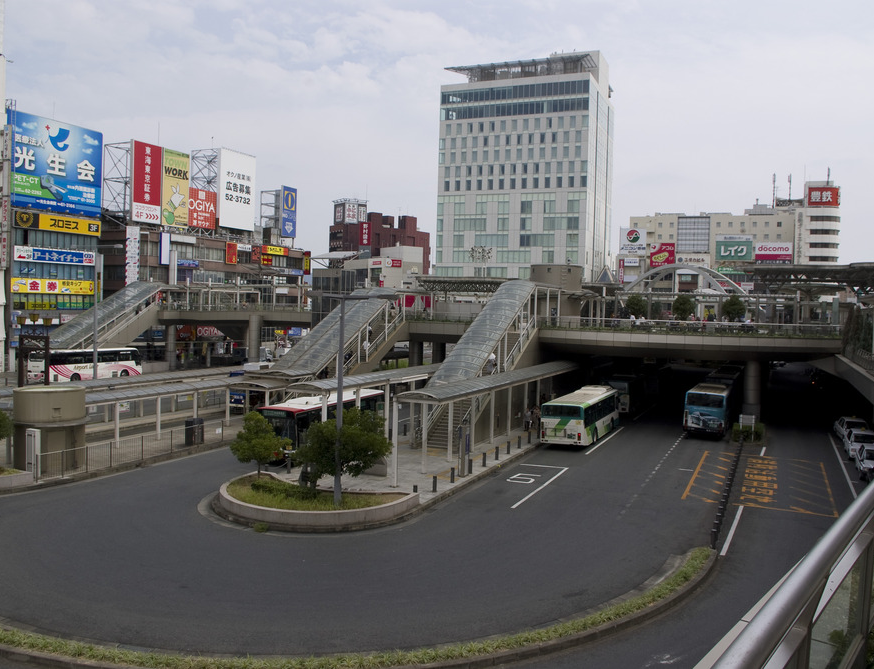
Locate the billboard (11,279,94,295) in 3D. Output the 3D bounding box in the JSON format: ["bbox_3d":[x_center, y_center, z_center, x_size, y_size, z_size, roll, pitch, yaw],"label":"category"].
[{"bbox_3d":[-44.414,-5.518,87.119,0.400,1.594,10.815,2,2,25],"label":"billboard"}]

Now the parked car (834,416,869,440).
[{"bbox_3d":[26.045,5.983,47.099,1.700,1.520,4.680,2,2,25],"label":"parked car"}]

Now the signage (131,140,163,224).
[{"bbox_3d":[-38.498,-20.011,99.550,0.500,10.266,5.060,2,2,25],"label":"signage"}]

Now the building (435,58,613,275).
[{"bbox_3d":[22.382,-32.629,184.092,34.980,68.800,28.760,2,2,21],"label":"building"}]

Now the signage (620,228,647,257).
[{"bbox_3d":[40.469,-19.099,155.000,5.400,5.700,0.600,2,2,19],"label":"signage"}]

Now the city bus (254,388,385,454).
[{"bbox_3d":[-6.172,4.925,41.978,2.490,3.000,10.400,2,3,22],"label":"city bus"}]

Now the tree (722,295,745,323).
[{"bbox_3d":[21.842,-1.842,55.300,1.750,2.150,1.750,2,3,24],"label":"tree"}]

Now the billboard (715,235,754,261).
[{"bbox_3d":[59.445,-17.384,150.000,7.400,5.200,0.600,2,2,19],"label":"billboard"}]

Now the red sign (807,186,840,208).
[{"bbox_3d":[93.703,-33.287,182.600,7.200,4.600,1.200,2,2,18],"label":"red sign"}]

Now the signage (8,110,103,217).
[{"bbox_3d":[-41.413,-18.182,81.882,0.500,9.767,11.446,2,3,24],"label":"signage"}]

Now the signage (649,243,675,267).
[{"bbox_3d":[61.962,-21.624,206.000,6.450,6.700,0.400,2,2,16],"label":"signage"}]

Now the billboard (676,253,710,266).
[{"bbox_3d":[62.186,-17.868,182.000,8.485,3.152,0.400,2,2,19],"label":"billboard"}]

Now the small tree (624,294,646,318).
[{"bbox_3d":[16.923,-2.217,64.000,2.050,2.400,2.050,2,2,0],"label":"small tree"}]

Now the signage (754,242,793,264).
[{"bbox_3d":[78.443,-18.812,175.000,9.200,5.100,0.500,2,2,25],"label":"signage"}]

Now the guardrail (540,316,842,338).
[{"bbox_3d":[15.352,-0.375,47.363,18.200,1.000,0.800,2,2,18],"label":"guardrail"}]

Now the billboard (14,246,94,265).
[{"bbox_3d":[-44.238,-9.038,87.175,0.400,1.581,10.627,2,2,25],"label":"billboard"}]

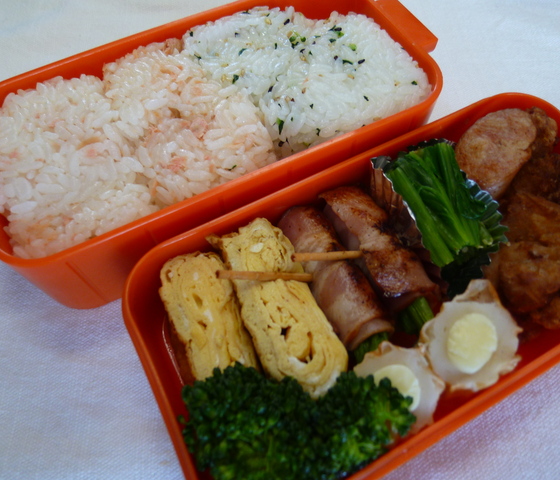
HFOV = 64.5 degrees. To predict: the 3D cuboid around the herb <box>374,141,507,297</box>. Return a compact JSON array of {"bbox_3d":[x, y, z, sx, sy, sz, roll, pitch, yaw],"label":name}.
[{"bbox_3d":[0.064,-0.009,0.184,0.035,0.032,0.052,-19,63,-9],"label":"herb"}]

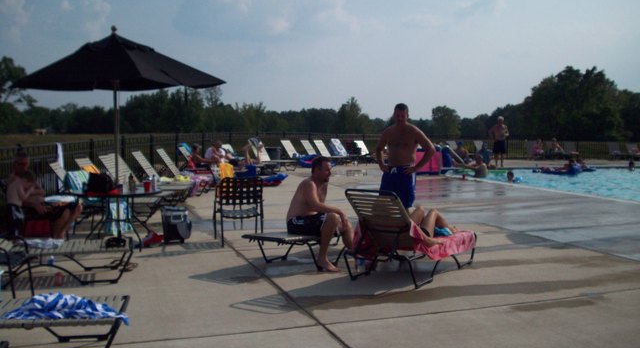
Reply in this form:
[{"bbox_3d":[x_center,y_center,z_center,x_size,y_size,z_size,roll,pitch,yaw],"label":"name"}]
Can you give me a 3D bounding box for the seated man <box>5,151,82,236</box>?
[{"bbox_3d":[-3.520,0.302,8.750,0.860,1.170,0.580,0,4,-1],"label":"seated man"}]

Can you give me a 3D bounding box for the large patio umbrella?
[{"bbox_3d":[-2.639,-0.491,8.937,2.760,2.800,2.760,0,4,0],"label":"large patio umbrella"}]

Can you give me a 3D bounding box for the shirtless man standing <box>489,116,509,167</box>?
[{"bbox_3d":[6.466,-1.157,24.781,0.620,1.790,0.380,-1,4,-12],"label":"shirtless man standing"}]

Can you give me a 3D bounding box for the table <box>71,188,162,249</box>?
[{"bbox_3d":[-2.679,0.552,9.010,1.200,0.710,1.200,0,4,0],"label":"table"}]

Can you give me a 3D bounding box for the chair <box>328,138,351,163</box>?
[{"bbox_3d":[0.900,-0.745,24.500,1.420,0.940,0.660,2,5,26],"label":"chair"}]

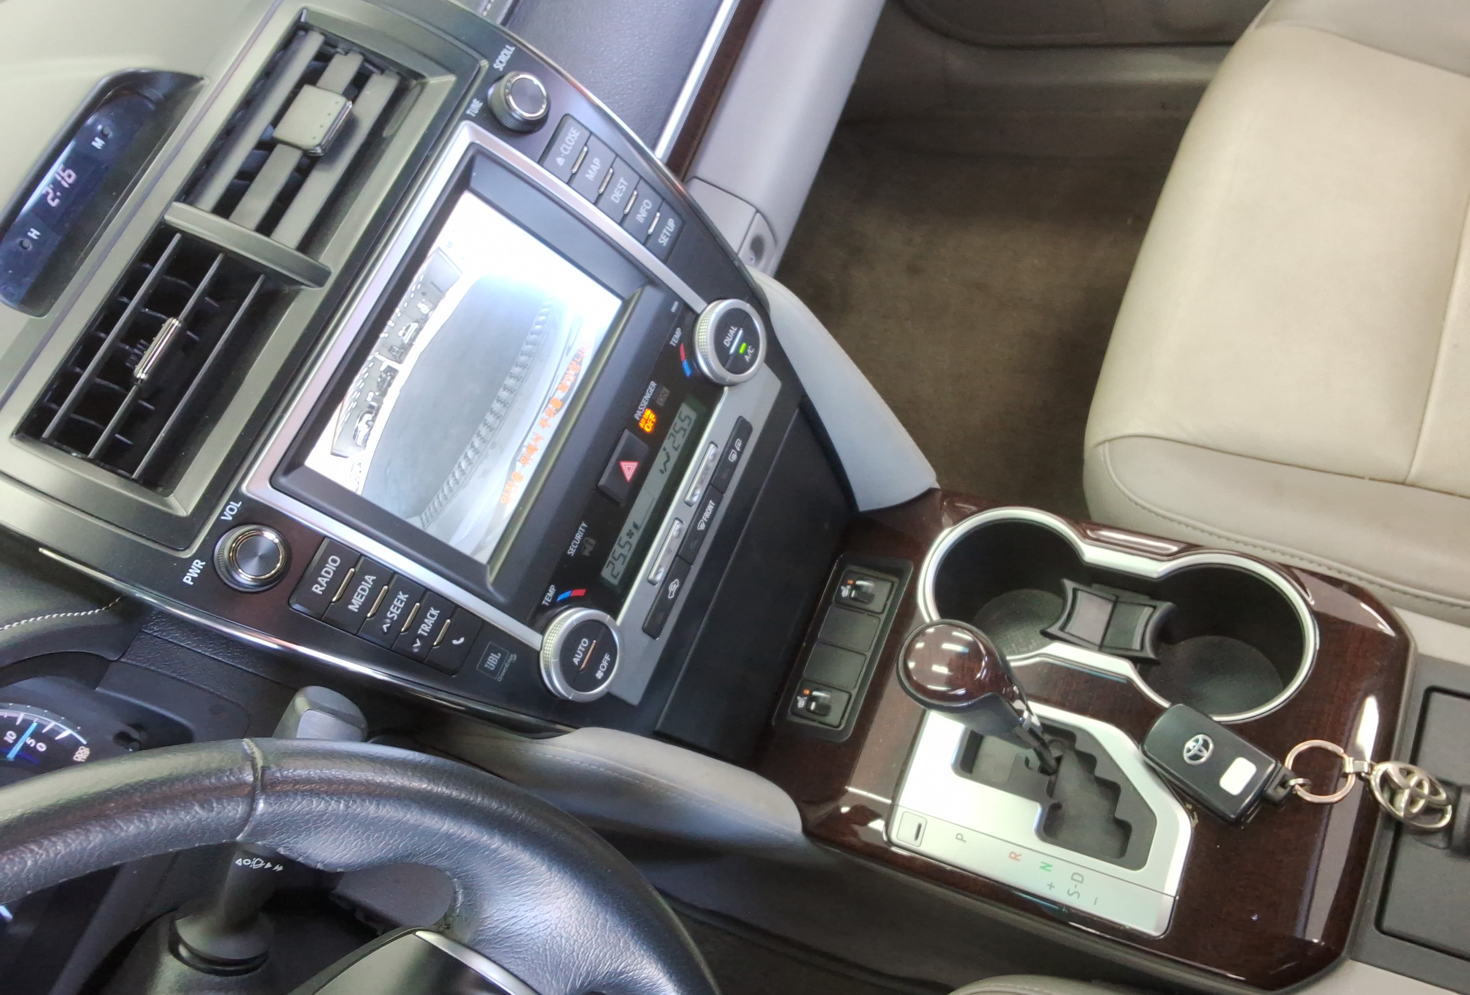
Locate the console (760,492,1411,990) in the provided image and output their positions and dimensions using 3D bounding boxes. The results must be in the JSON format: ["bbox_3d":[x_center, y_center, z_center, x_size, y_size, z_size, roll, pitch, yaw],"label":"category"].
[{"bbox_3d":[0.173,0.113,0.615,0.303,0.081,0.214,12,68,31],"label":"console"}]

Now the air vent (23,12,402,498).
[{"bbox_3d":[-0.225,-0.113,0.538,0.063,0.036,0.230,27,71,-8],"label":"air vent"}]

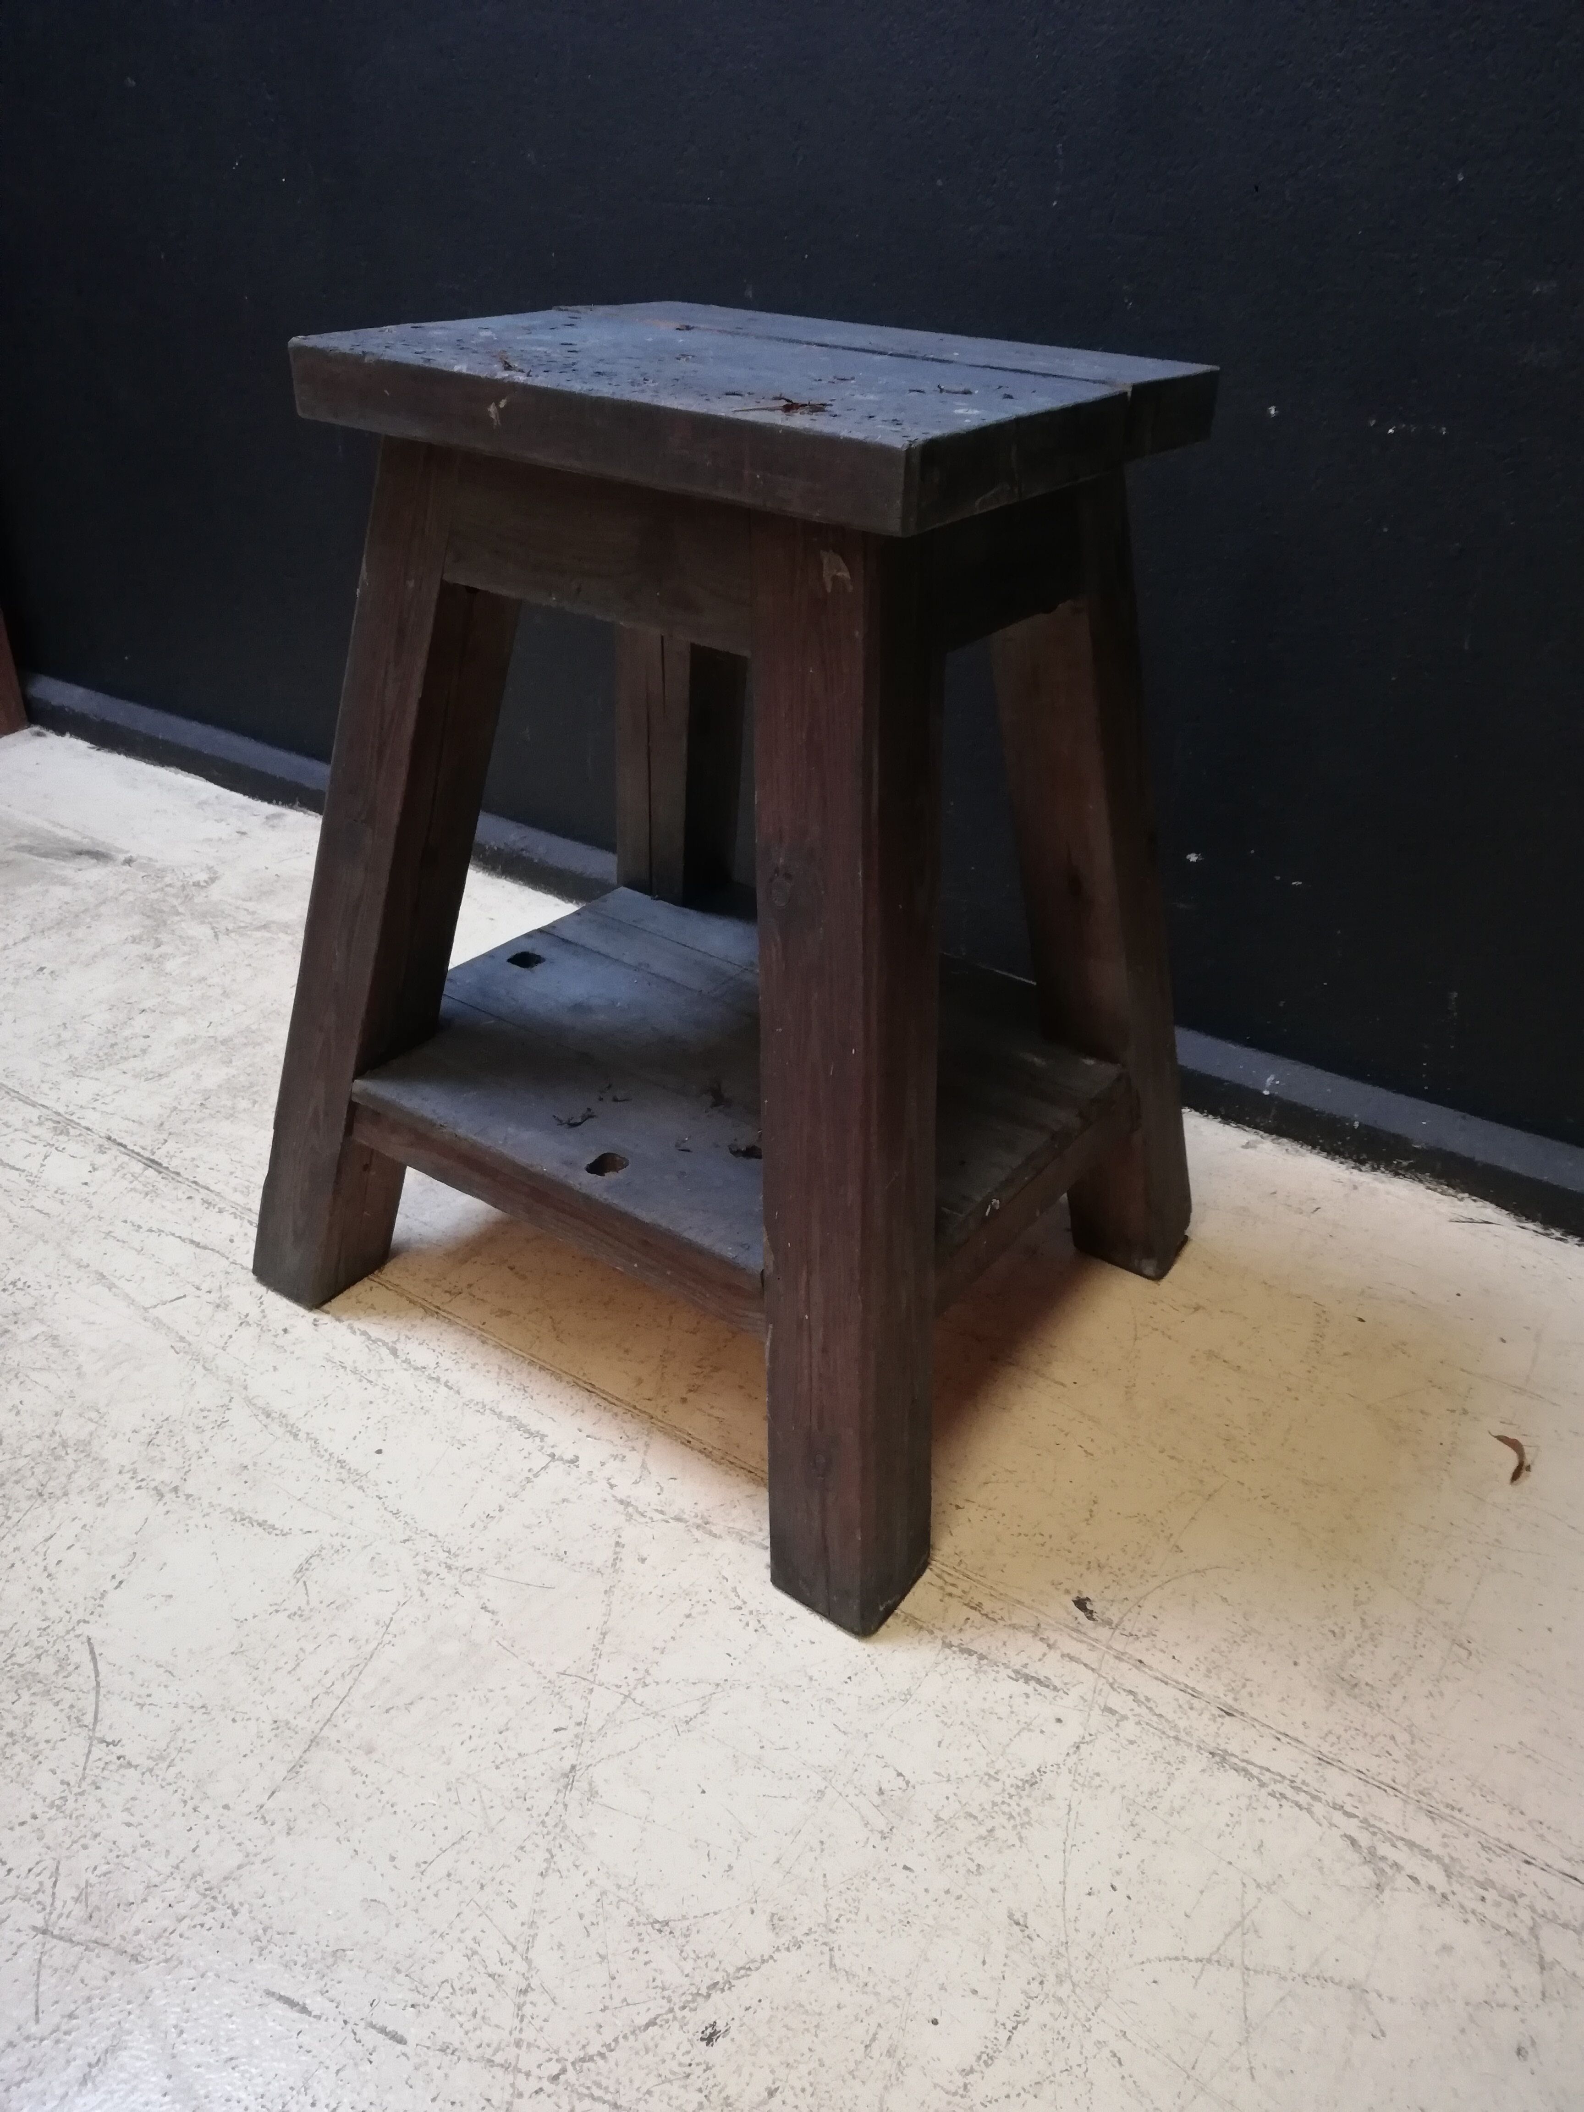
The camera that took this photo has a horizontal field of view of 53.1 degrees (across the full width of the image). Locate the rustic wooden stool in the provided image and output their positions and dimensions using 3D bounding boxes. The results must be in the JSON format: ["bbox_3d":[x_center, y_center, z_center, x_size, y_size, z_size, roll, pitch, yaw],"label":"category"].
[{"bbox_3d":[-0.028,-0.115,1.011,0.520,0.610,0.459,22,36,29],"label":"rustic wooden stool"}]

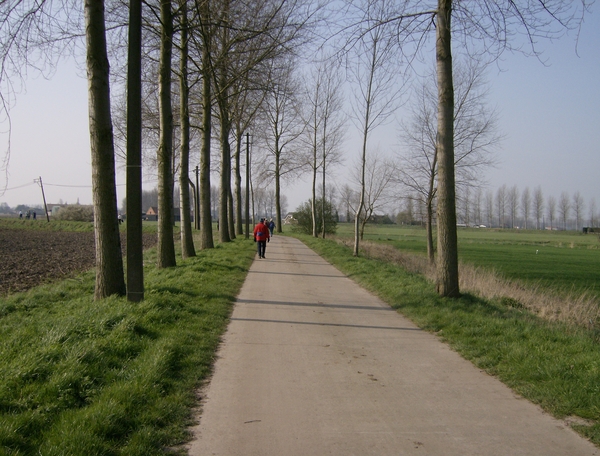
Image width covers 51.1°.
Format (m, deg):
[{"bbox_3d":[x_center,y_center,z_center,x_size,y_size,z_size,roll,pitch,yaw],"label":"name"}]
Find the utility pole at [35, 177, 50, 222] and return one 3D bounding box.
[{"bbox_3d":[-44.268,-4.823,108.000,1.100,7.900,0.400,-11,1,-16],"label":"utility pole"}]

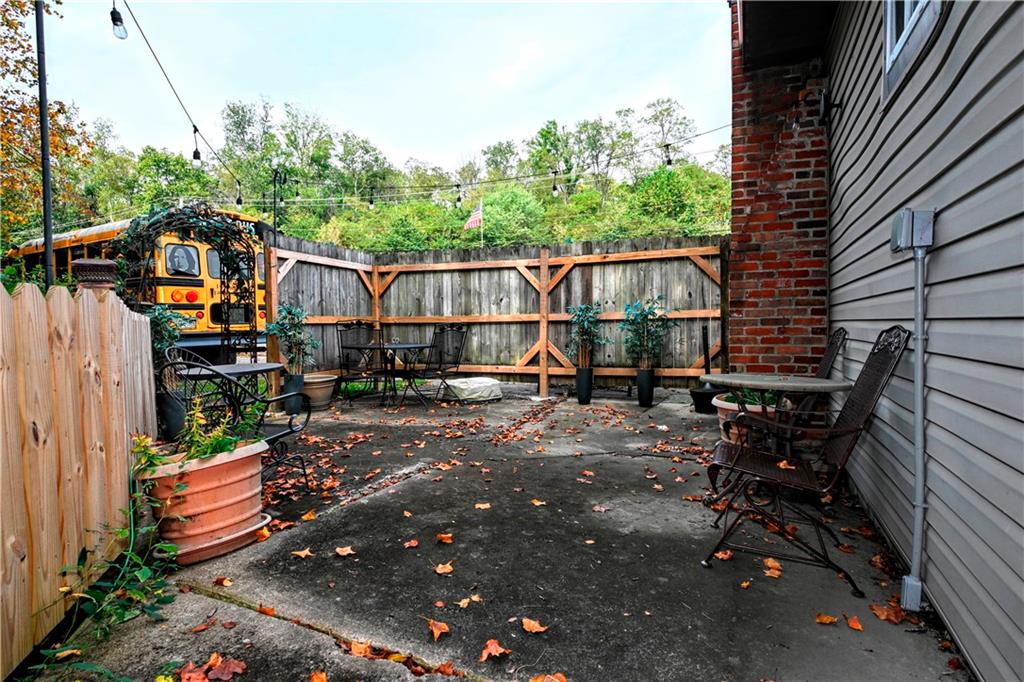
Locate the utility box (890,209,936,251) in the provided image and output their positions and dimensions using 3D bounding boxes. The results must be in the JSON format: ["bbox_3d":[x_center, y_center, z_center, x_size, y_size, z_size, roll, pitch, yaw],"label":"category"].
[{"bbox_3d":[1.321,-0.369,1.772,0.105,0.145,0.085,1,2,24],"label":"utility box"}]

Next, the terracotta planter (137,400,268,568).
[{"bbox_3d":[-1.418,0.582,2.544,0.560,0.650,0.560,-2,3,-30],"label":"terracotta planter"}]

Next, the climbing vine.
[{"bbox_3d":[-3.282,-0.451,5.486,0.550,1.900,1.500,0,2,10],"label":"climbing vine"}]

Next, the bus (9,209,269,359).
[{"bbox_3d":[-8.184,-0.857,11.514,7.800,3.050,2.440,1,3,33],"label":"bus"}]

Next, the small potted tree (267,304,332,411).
[{"bbox_3d":[-2.379,0.199,5.912,0.570,1.220,0.570,-2,3,-30],"label":"small potted tree"}]

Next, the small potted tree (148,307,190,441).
[{"bbox_3d":[-2.969,0.263,4.733,0.500,1.180,0.500,-2,3,-30],"label":"small potted tree"}]

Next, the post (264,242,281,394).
[{"bbox_3d":[-2.791,-0.149,6.298,0.098,1.900,0.098,-1,2,-21],"label":"post"}]

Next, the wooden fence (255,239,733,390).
[{"bbox_3d":[-0.158,-0.215,6.417,5.000,1.980,1.900,1,2,21],"label":"wooden fence"}]

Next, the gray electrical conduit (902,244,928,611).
[{"bbox_3d":[1.359,0.293,1.822,0.055,1.216,0.055,1,2,24],"label":"gray electrical conduit"}]

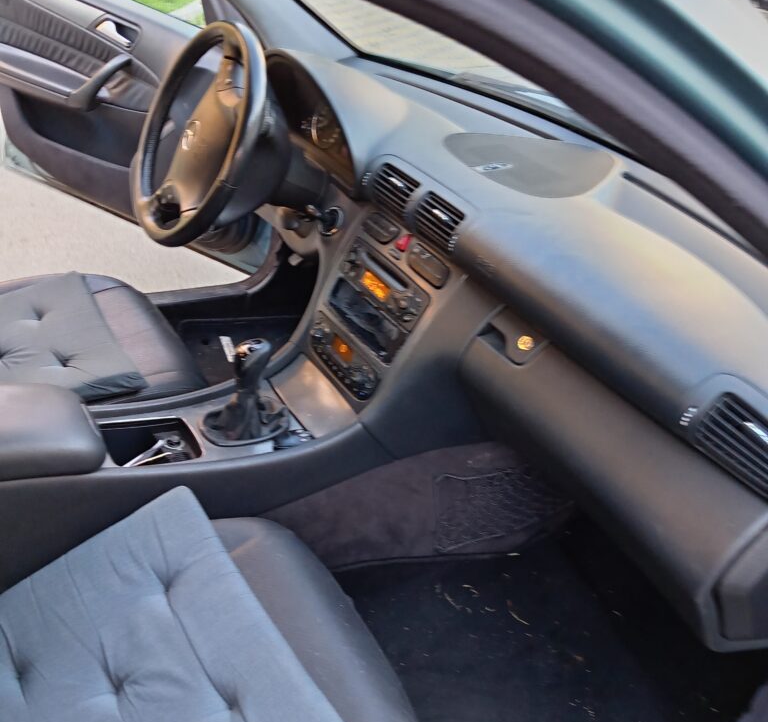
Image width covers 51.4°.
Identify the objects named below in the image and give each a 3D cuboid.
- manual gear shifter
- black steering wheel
[{"bbox_3d":[-0.203,0.039,1.183,0.138,0.165,0.101,-13,37,-29],"label":"manual gear shifter"},{"bbox_3d":[-0.283,-0.369,1.361,0.130,0.385,0.385,15,20,-42],"label":"black steering wheel"}]

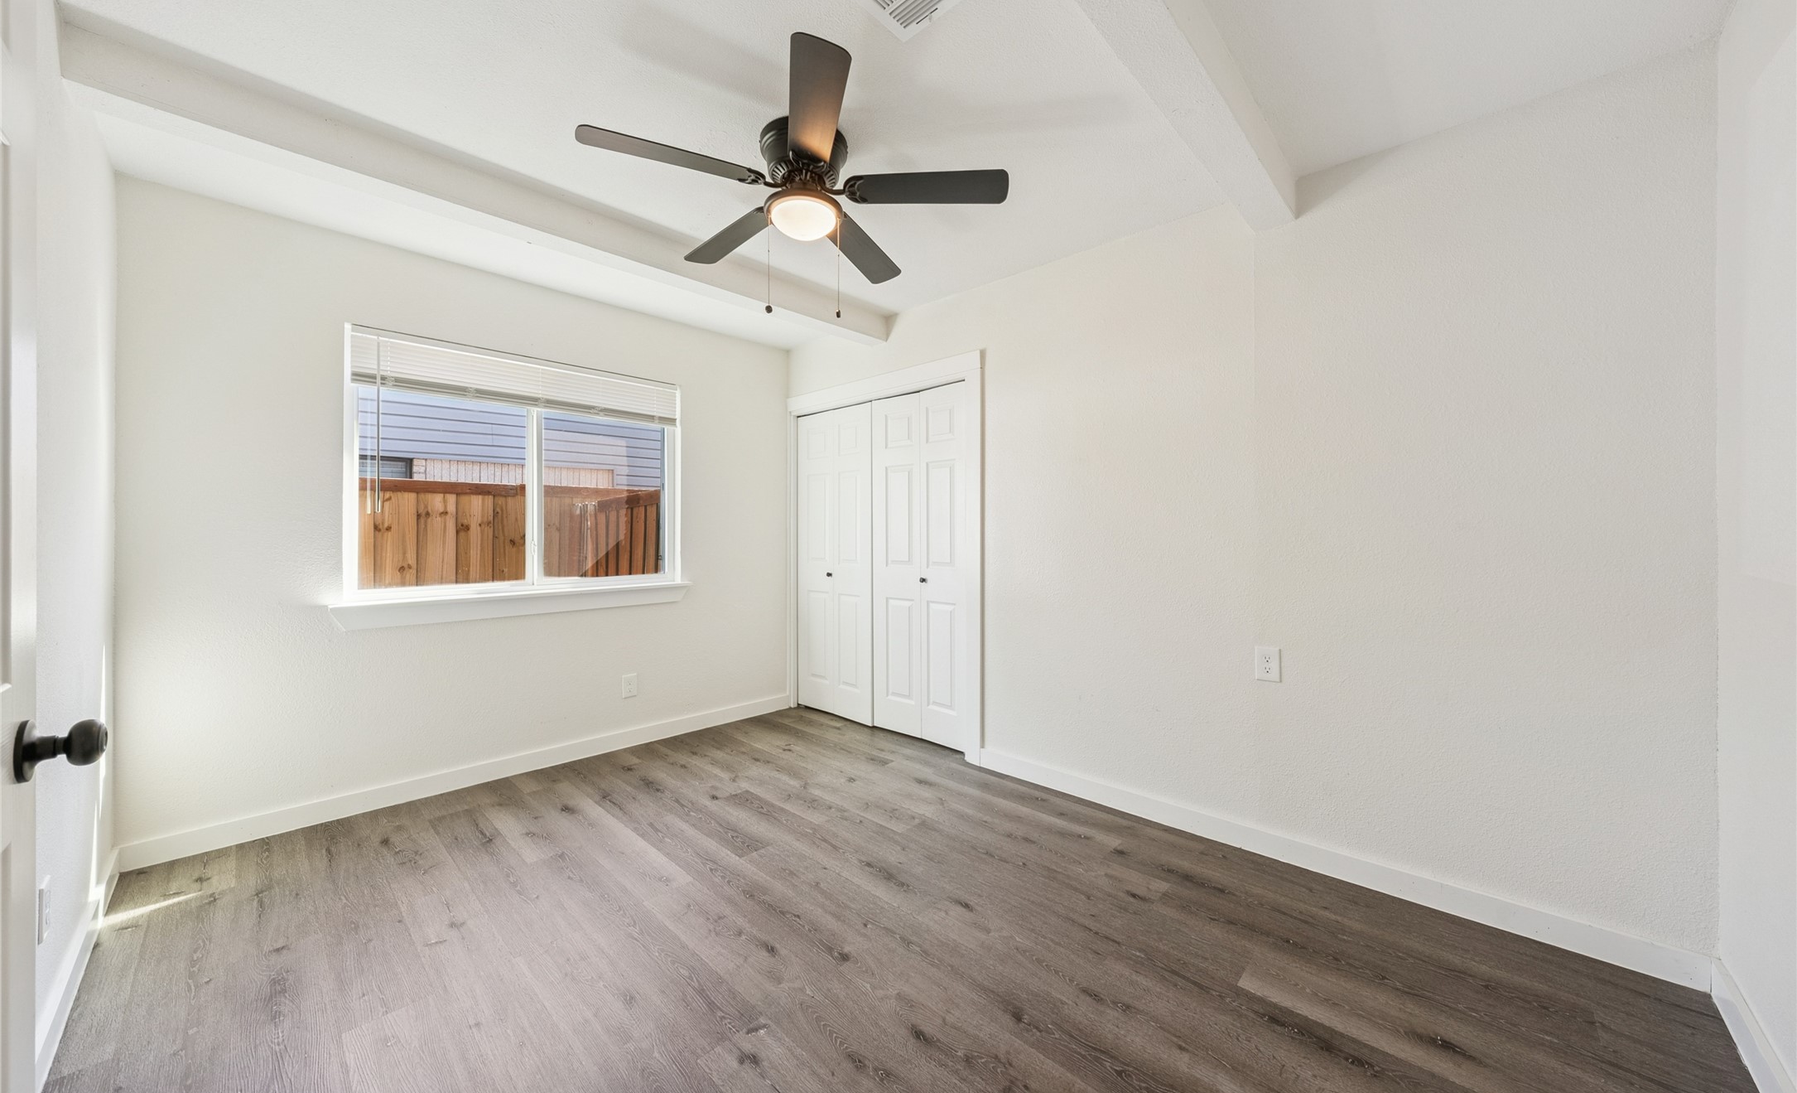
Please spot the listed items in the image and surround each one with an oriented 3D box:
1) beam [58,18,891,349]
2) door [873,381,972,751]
[{"bbox_3d":[-1.135,-1.278,2.581,2.890,0.155,0.118,-1,1,-45],"label":"beam"},{"bbox_3d":[0.118,0.116,3.453,0.718,2.002,0.040,0,1,43],"label":"door"}]

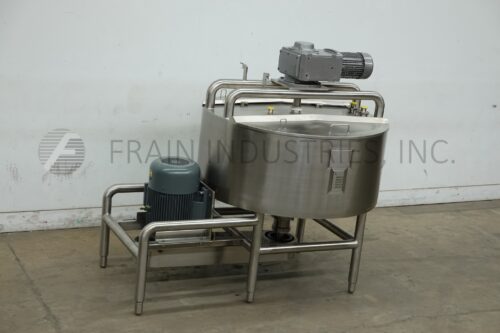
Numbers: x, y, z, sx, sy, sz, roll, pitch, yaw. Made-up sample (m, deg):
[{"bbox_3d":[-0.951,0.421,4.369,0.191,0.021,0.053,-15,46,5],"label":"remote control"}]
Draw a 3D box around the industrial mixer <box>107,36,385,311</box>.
[{"bbox_3d":[0.037,-0.024,6.784,2.162,1.976,1.500,-1,16,-26],"label":"industrial mixer"}]

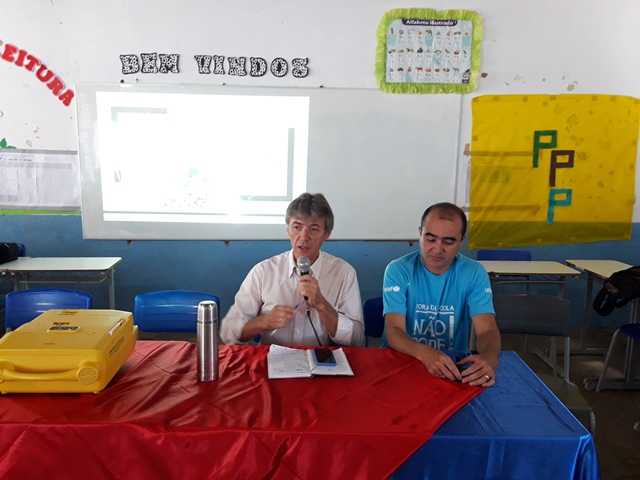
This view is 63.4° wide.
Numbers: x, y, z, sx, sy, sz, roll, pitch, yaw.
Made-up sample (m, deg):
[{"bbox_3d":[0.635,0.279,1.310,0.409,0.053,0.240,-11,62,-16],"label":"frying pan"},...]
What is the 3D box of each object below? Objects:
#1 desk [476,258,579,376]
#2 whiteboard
[{"bbox_3d":[1.499,0.545,3.831,0.610,0.710,0.480,1,9,4],"label":"desk"},{"bbox_3d":[-0.382,-0.611,4.239,3.091,1.236,0.030,0,9,-3],"label":"whiteboard"}]

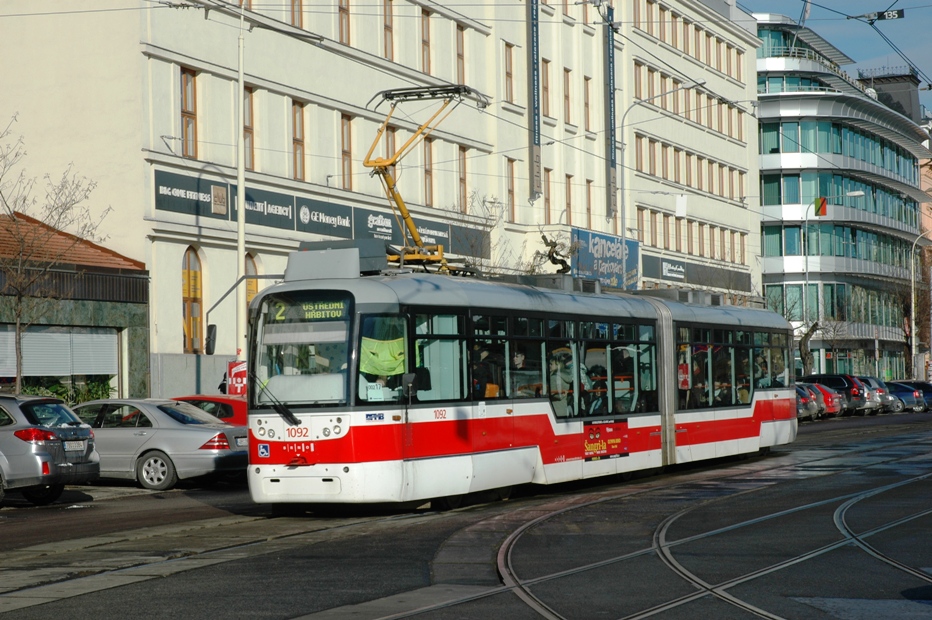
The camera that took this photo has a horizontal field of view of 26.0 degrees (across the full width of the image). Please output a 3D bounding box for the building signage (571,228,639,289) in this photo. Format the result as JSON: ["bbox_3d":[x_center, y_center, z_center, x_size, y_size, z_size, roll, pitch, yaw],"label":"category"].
[{"bbox_3d":[6.197,-2.112,88.969,0.150,2.340,10.096,-2,-2,22],"label":"building signage"}]

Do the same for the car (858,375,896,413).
[{"bbox_3d":[17.567,4.055,95.374,4.600,1.680,1.880,-2,-2,27],"label":"car"}]

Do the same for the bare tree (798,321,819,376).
[{"bbox_3d":[17.134,2.805,101.020,1.100,4.600,1.100,-2,-2,21],"label":"bare tree"}]

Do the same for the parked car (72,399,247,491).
[{"bbox_3d":[-5.832,2.217,33.465,5.050,1.440,1.860,-2,-2,23],"label":"parked car"}]

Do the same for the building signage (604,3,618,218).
[{"bbox_3d":[6.799,-9.279,93.806,0.200,9.664,0.950,-2,-2,22],"label":"building signage"}]

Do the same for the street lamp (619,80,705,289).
[{"bbox_3d":[6.621,-1.751,68.431,2.900,11.700,0.350,-2,-2,22],"label":"street lamp"}]

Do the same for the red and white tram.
[{"bbox_3d":[2.203,1.282,37.339,2.500,3.500,22.600,-2,-2,23],"label":"red and white tram"}]

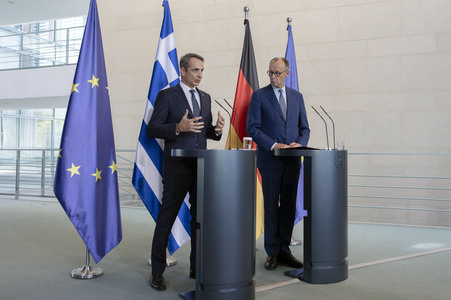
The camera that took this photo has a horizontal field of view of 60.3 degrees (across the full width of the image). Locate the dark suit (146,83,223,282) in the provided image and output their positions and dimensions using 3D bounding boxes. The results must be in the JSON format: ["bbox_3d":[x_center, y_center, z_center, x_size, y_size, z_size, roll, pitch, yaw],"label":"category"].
[{"bbox_3d":[-0.340,0.245,3.100,0.600,1.530,0.450,1,0,-40],"label":"dark suit"}]

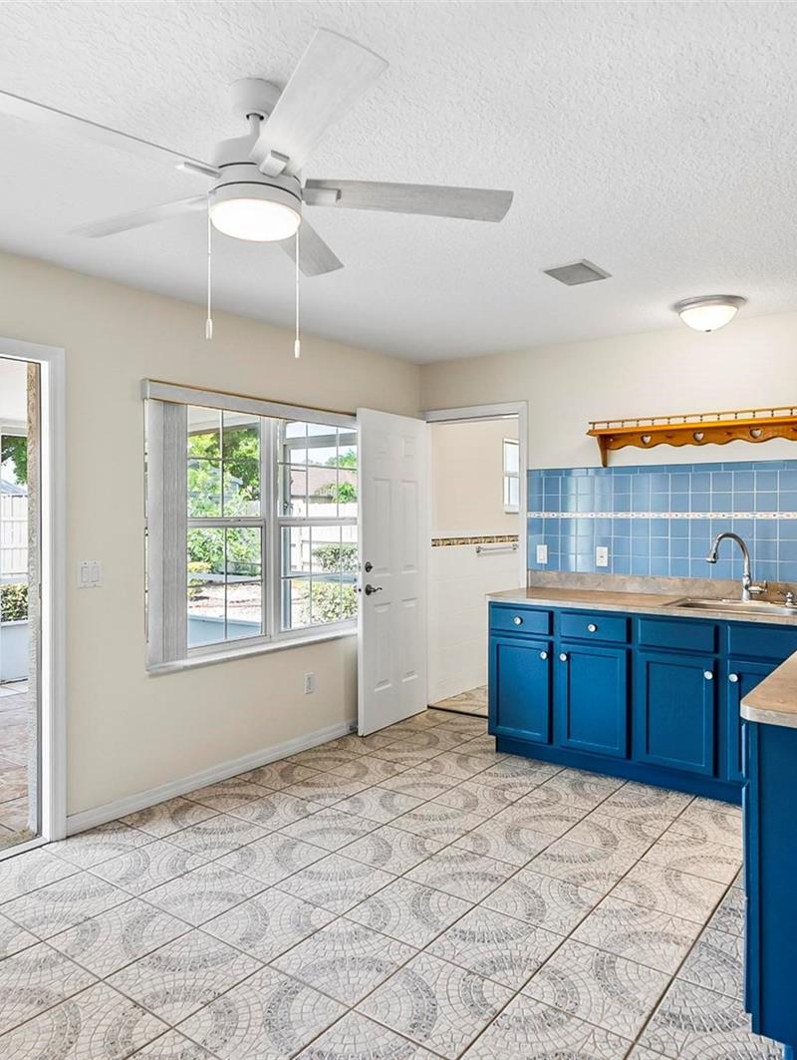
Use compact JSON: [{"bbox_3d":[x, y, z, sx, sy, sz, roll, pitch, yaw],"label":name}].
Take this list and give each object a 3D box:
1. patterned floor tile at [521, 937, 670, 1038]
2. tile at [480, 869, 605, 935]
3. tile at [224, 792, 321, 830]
[{"bbox_3d":[0.584,1.333,2.068,0.333,0.010,0.333,1,1,37],"label":"patterned floor tile"},{"bbox_3d":[0.521,1.325,2.526,0.333,0.010,0.333,1,1,37],"label":"tile"},{"bbox_3d":[-0.594,1.323,3.340,0.333,0.010,0.333,0,0,37],"label":"tile"}]

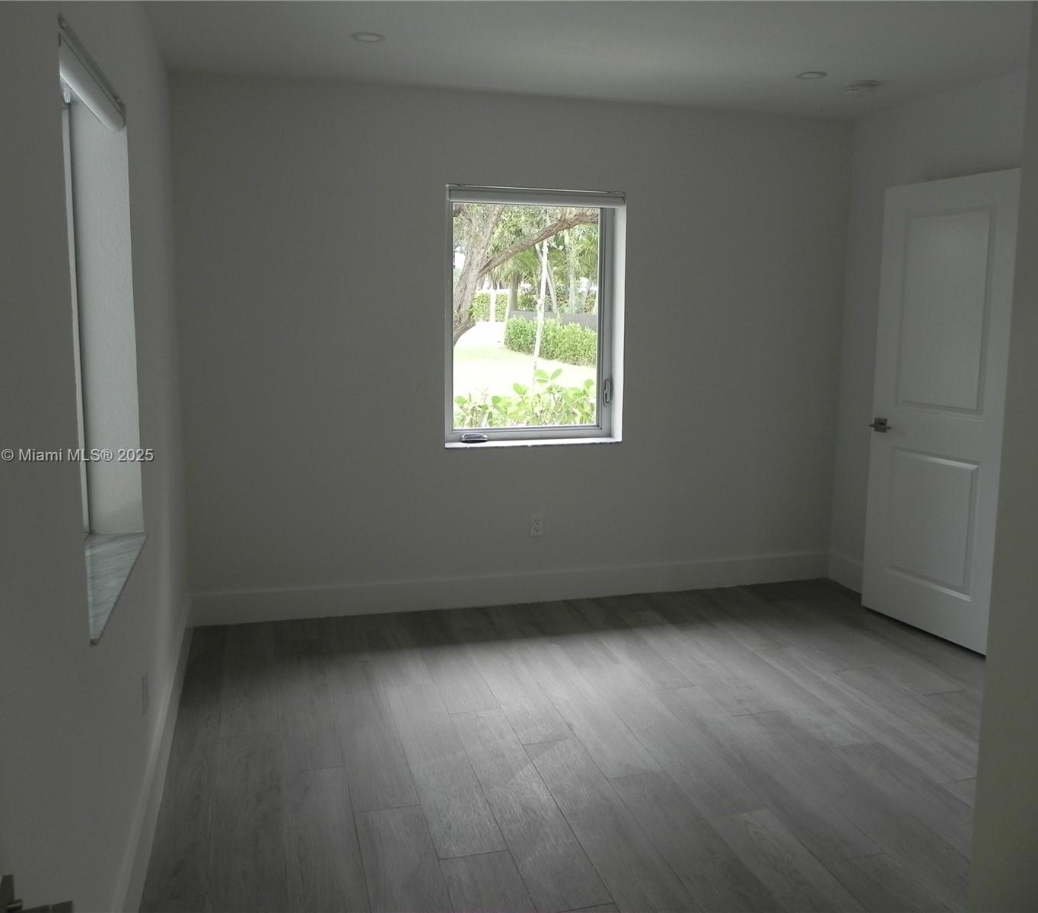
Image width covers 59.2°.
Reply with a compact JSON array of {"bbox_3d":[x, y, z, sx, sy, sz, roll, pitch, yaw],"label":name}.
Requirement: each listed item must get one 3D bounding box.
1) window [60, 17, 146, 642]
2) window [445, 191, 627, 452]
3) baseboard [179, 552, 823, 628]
[{"bbox_3d":[-1.048,-0.290,2.199,0.140,1.225,0.890,-2,9,-16],"label":"window"},{"bbox_3d":[0.069,-0.674,4.519,0.900,1.230,0.140,-2,9,-16],"label":"window"},{"bbox_3d":[0.123,0.659,4.651,3.360,0.157,0.018,-2,9,-16],"label":"baseboard"}]

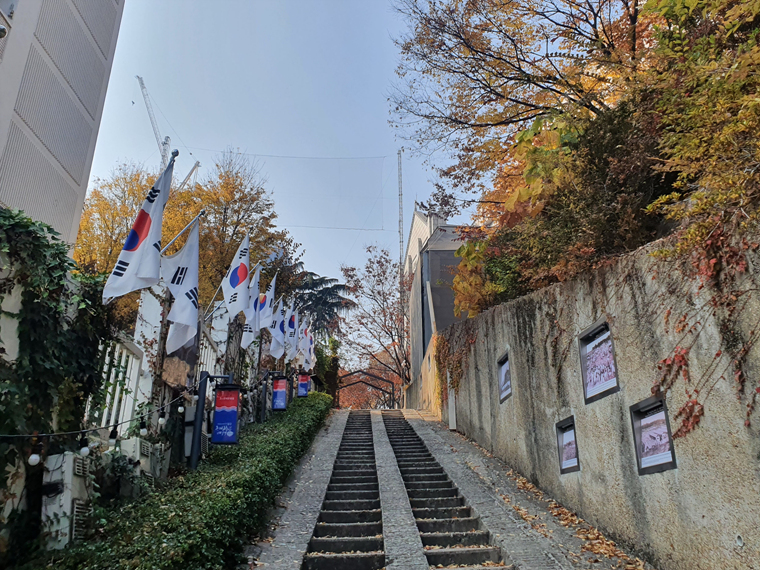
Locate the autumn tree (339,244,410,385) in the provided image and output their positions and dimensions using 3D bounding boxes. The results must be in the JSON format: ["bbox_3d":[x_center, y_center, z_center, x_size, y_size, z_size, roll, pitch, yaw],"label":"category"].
[{"bbox_3d":[-0.213,1.774,27.075,3.300,7.737,3.300,1,-22,-1],"label":"autumn tree"}]

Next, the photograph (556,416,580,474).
[{"bbox_3d":[2.087,1.774,6.282,0.080,0.554,0.602,1,-22,-1],"label":"photograph"}]

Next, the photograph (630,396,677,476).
[{"bbox_3d":[2.136,1.180,4.439,0.080,0.530,0.580,1,-22,-1],"label":"photograph"}]

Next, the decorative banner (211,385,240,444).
[{"bbox_3d":[-1.814,1.520,6.702,0.330,0.683,0.130,1,-22,-1],"label":"decorative banner"}]

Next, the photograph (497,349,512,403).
[{"bbox_3d":[2.027,1.500,9.164,0.080,0.687,0.789,1,-22,-1],"label":"photograph"}]

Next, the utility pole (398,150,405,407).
[{"bbox_3d":[1.253,-1.046,33.266,0.270,16.125,0.270,1,-22,-1],"label":"utility pole"}]

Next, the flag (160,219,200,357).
[{"bbox_3d":[-2.196,-0.011,6.313,0.420,1.514,0.180,18,-27,-37],"label":"flag"}]

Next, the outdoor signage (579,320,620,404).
[{"bbox_3d":[2.117,0.743,5.511,0.080,0.696,0.761,1,-22,-1],"label":"outdoor signage"}]

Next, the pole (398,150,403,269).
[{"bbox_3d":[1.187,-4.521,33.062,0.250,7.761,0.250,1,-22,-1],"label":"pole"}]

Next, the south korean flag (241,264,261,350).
[{"bbox_3d":[-2.225,0.366,9.808,0.420,1.466,0.180,18,-27,-37],"label":"south korean flag"}]

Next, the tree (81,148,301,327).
[{"bbox_3d":[-5.463,-0.600,16.114,5.200,7.023,4.800,1,-22,-1],"label":"tree"}]

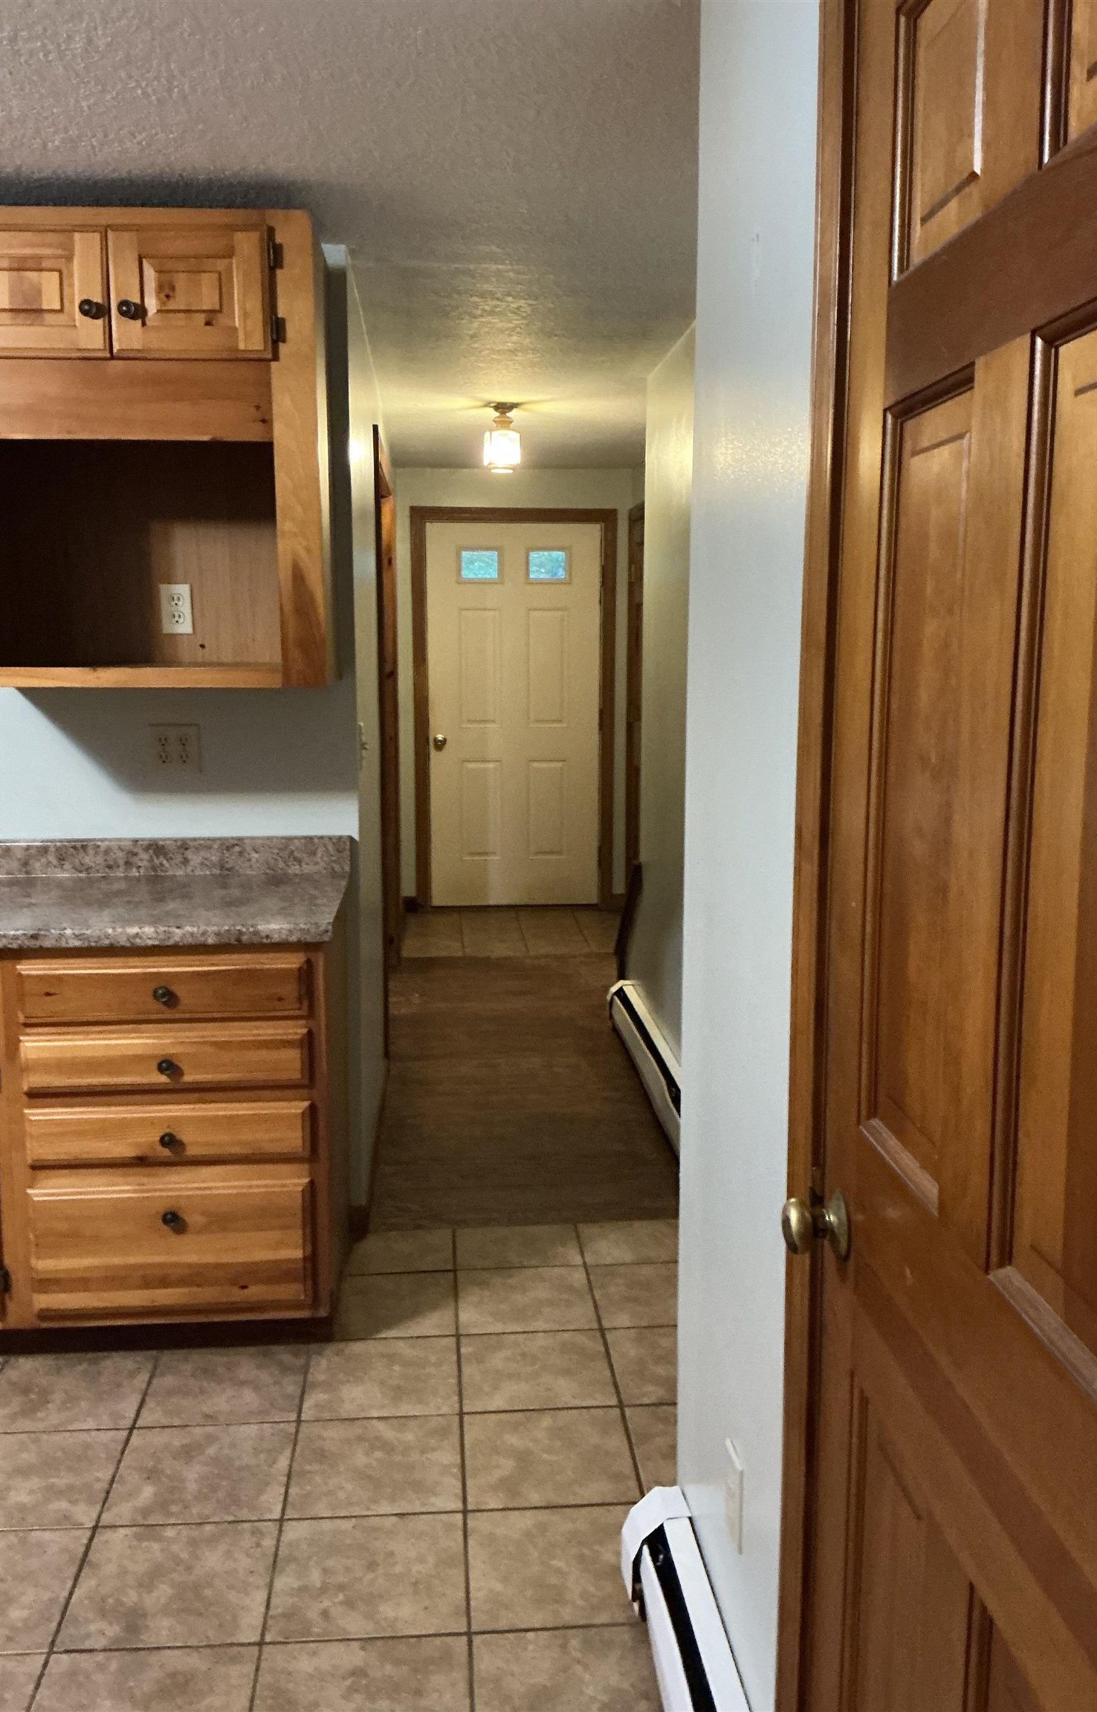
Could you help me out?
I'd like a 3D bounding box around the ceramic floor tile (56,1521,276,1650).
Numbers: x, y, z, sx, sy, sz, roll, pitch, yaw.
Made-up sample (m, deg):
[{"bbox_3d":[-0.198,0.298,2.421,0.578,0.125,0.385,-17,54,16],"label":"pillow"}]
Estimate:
[{"bbox_3d":[-0.578,1.129,2.139,0.298,0.010,0.298,-1,8,-5],"label":"ceramic floor tile"}]

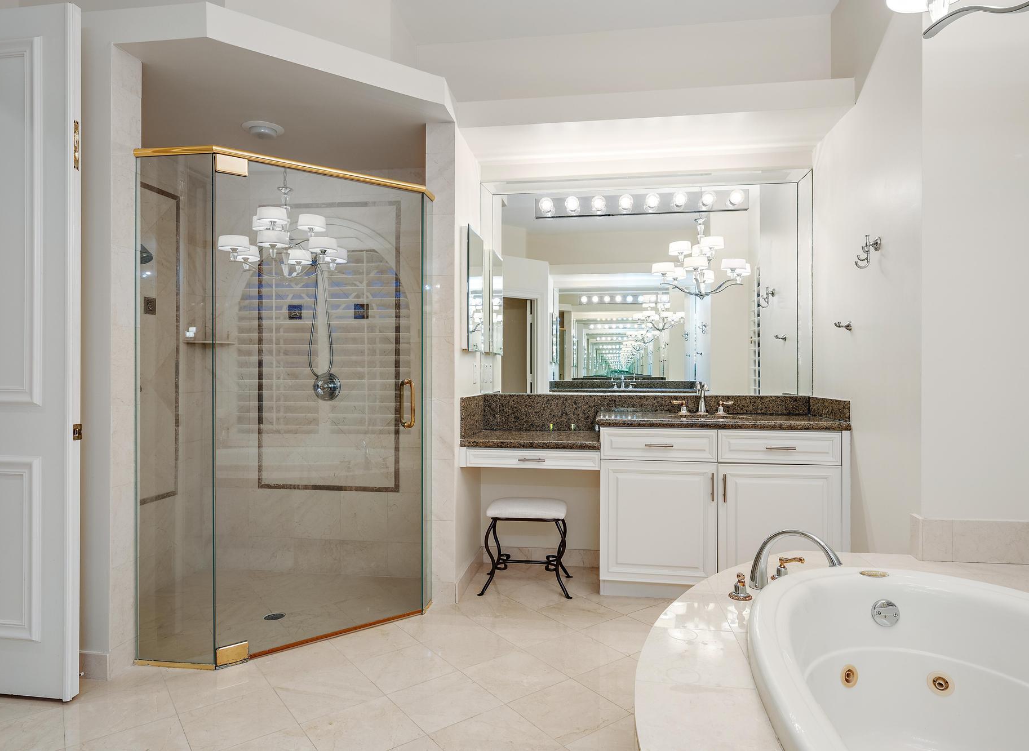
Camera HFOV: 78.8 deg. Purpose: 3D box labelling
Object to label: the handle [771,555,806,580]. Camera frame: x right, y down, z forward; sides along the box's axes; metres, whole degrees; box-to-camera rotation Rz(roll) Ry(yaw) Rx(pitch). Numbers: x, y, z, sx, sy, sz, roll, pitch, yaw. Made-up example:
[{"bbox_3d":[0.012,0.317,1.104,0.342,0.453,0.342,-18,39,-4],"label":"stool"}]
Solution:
[{"bbox_3d":[0.910,0.637,2.077,0.110,0.075,0.070,0,0,29],"label":"handle"}]

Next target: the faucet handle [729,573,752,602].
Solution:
[{"bbox_3d":[0.687,0.637,1.893,0.070,0.075,0.102,0,0,12],"label":"faucet handle"}]

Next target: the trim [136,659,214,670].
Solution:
[{"bbox_3d":[-1.315,1.118,2.427,0.335,0.022,0.022,0,0,8],"label":"trim"}]

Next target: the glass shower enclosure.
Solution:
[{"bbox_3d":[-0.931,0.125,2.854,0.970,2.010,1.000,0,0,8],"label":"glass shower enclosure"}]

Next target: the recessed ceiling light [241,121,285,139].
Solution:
[{"bbox_3d":[-1.257,-1.220,3.134,0.210,0.034,0.210,0,0,8],"label":"recessed ceiling light"}]

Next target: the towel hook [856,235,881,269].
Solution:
[{"bbox_3d":[1.490,-0.523,2.650,0.089,0.143,0.066,0,0,8],"label":"towel hook"}]

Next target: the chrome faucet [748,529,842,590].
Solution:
[{"bbox_3d":[0.854,0.574,1.920,0.060,0.200,0.283,0,0,-41],"label":"chrome faucet"}]

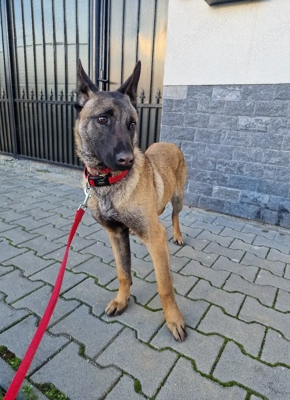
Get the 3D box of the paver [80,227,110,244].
[{"bbox_3d":[-0.227,0.252,1.545,0.198,0.066,0.163,13,19,29],"label":"paver"}]

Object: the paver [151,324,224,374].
[{"bbox_3d":[0.137,0.484,0.861,0.198,0.066,0.163,13,19,29],"label":"paver"}]

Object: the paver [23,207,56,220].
[{"bbox_3d":[-0.740,0.122,1.854,0.200,0.060,0.162,13,19,30],"label":"paver"}]

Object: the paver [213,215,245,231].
[{"bbox_3d":[0.585,0.204,1.881,0.200,0.060,0.162,13,19,30],"label":"paver"}]

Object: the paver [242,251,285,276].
[{"bbox_3d":[0.609,0.353,1.385,0.200,0.060,0.162,13,19,30],"label":"paver"}]

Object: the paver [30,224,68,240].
[{"bbox_3d":[-0.562,0.218,1.590,0.200,0.060,0.162,13,19,30],"label":"paver"}]

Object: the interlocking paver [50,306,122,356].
[{"bbox_3d":[-0.197,0.455,0.896,0.200,0.060,0.162,13,19,30],"label":"interlocking paver"}]

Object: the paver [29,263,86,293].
[{"bbox_3d":[-0.373,0.363,1.153,0.198,0.066,0.163,13,19,29],"label":"paver"}]

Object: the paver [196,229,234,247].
[{"bbox_3d":[0.429,0.264,1.645,0.198,0.066,0.163,13,19,29],"label":"paver"}]

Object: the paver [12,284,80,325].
[{"bbox_3d":[-0.368,0.416,0.997,0.200,0.060,0.162,13,19,30],"label":"paver"}]

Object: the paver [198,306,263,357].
[{"bbox_3d":[0.299,0.474,0.926,0.198,0.066,0.163,13,19,29],"label":"paver"}]

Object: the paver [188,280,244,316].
[{"bbox_3d":[0.291,0.424,1.090,0.198,0.066,0.163,13,19,29],"label":"paver"}]

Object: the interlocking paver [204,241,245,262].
[{"bbox_3d":[0.438,0.312,1.485,0.200,0.060,0.162,13,19,30],"label":"interlocking paver"}]

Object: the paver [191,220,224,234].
[{"bbox_3d":[0.421,0.213,1.809,0.198,0.066,0.163,13,19,29],"label":"paver"}]

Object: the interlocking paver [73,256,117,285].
[{"bbox_3d":[-0.211,0.353,1.219,0.198,0.066,0.163,13,19,29],"label":"interlocking paver"}]

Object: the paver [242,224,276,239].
[{"bbox_3d":[0.753,0.244,1.777,0.198,0.066,0.163,13,19,29],"label":"paver"}]

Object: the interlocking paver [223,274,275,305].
[{"bbox_3d":[0.454,0.411,1.154,0.200,0.060,0.162,13,19,30],"label":"interlocking paver"}]

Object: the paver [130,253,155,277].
[{"bbox_3d":[-0.049,0.343,1.284,0.198,0.066,0.163,13,19,29],"label":"paver"}]

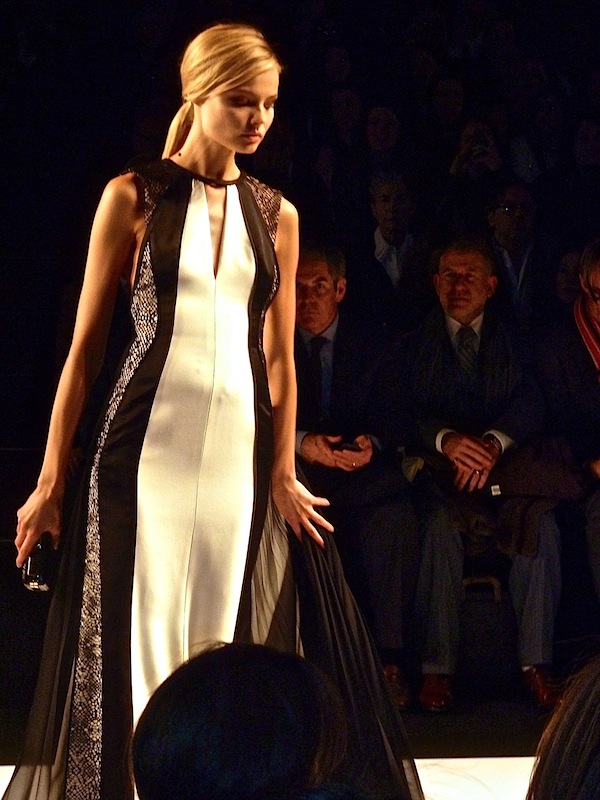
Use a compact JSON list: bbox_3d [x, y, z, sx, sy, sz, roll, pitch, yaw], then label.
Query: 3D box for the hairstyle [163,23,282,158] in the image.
[{"bbox_3d":[-0.148,-0.590,4.230,0.245,0.250,0.175,8,11,44],"label":"hairstyle"}]

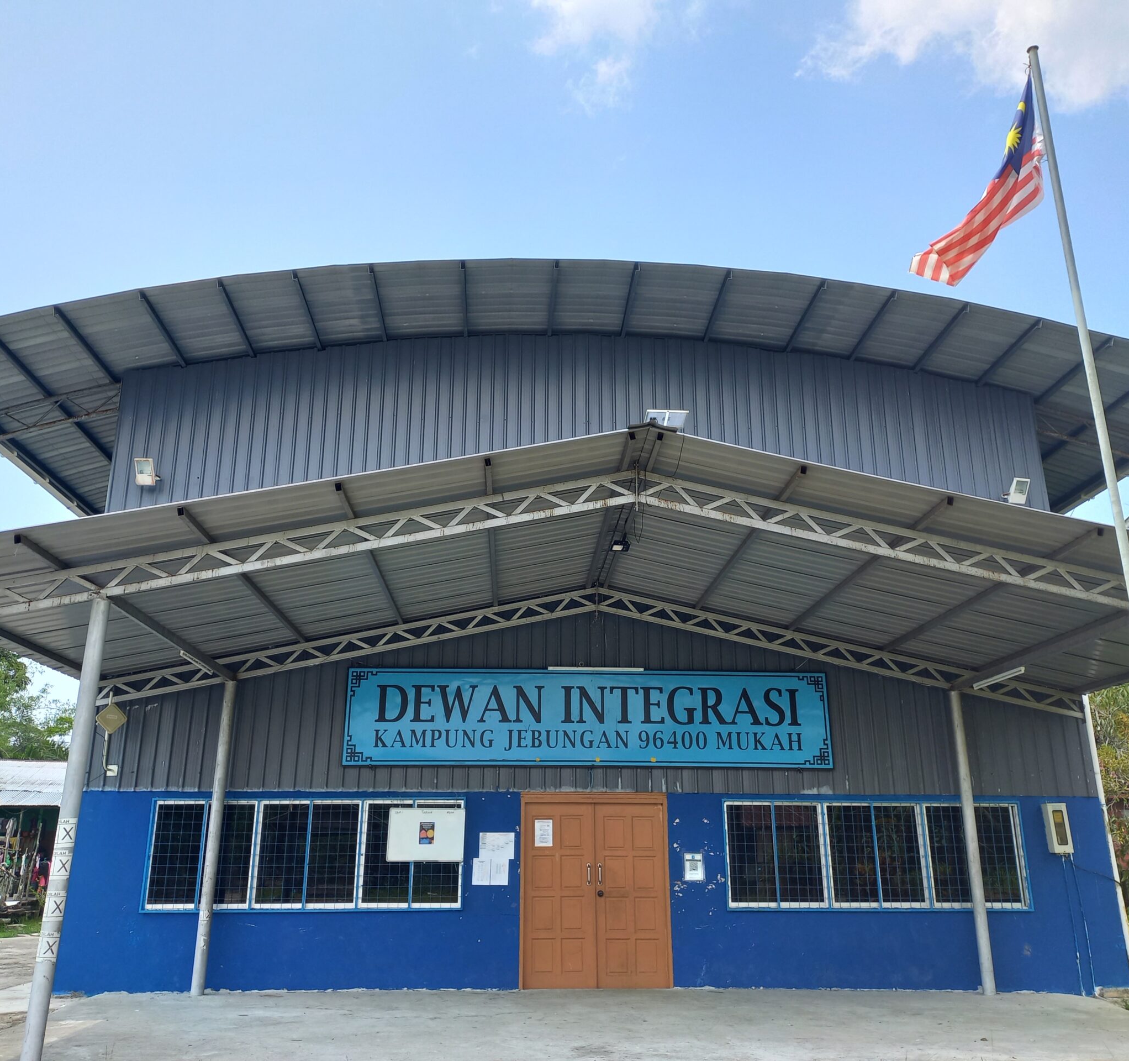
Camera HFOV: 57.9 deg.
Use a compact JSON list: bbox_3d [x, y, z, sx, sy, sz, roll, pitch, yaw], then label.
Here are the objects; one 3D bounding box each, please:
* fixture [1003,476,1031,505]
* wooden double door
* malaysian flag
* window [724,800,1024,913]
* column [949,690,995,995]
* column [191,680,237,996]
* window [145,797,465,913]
[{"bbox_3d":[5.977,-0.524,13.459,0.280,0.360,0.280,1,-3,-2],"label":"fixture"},{"bbox_3d":[0.367,4.193,11.969,1.748,2.169,0.110,1,-18,-2],"label":"wooden double door"},{"bbox_3d":[3.560,-3.016,8.873,0.400,1.350,1.150,16,-24,-40],"label":"malaysian flag"},{"bbox_3d":[3.732,3.881,12.184,3.613,1.250,0.110,1,-18,-2],"label":"window"},{"bbox_3d":[4.801,3.591,12.024,0.145,3.408,0.145,1,-18,-2],"label":"column"},{"bbox_3d":[-4.027,3.444,11.751,0.145,3.464,0.145,1,-18,-2],"label":"column"},{"bbox_3d":[-3.021,3.792,11.967,3.684,1.278,0.110,1,-18,-2],"label":"window"}]

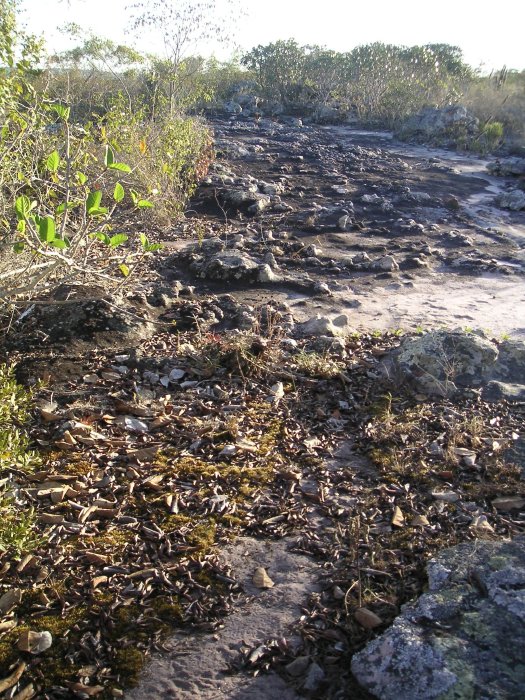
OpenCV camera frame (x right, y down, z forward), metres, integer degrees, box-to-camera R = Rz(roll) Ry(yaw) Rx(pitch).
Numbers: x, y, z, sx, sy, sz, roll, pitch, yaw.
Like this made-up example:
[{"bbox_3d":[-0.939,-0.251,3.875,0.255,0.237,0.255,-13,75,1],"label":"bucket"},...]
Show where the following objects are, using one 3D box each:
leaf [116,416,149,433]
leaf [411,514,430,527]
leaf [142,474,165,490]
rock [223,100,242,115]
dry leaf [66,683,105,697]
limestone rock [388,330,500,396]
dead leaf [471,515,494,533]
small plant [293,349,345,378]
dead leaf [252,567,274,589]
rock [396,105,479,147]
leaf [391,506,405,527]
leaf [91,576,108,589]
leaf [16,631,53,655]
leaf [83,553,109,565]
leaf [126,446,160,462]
[{"bbox_3d":[-0.577,0.332,3.430,0.115,0.040,0.080,0,20,0],"label":"leaf"},{"bbox_3d":[0.557,0.601,2.702,0.058,0.028,0.040,0,20,0],"label":"leaf"},{"bbox_3d":[-0.416,0.506,2.936,0.078,0.030,0.048,-6,21,-17],"label":"leaf"},{"bbox_3d":[-1.054,-8.551,27.091,0.620,0.420,0.450,0,20,0],"label":"rock"},{"bbox_3d":[-0.452,0.868,1.965,0.094,0.018,0.033,4,21,11],"label":"dry leaf"},{"bbox_3d":[0.900,0.060,3.863,0.510,0.230,0.370,-3,20,-8],"label":"limestone rock"},{"bbox_3d":[0.765,0.606,2.675,0.068,0.038,0.050,0,20,0],"label":"dead leaf"},{"bbox_3d":[0.299,0.071,4.062,0.250,0.120,0.180,0,20,0],"label":"small plant"},{"bbox_3d":[0.004,0.711,2.398,0.052,0.030,0.072,-9,22,-23],"label":"dead leaf"},{"bbox_3d":[3.641,-4.726,16.127,1.600,0.780,1.100,-3,20,-9],"label":"rock"},{"bbox_3d":[0.475,0.587,2.709,0.042,0.035,0.070,-2,20,-5],"label":"leaf"},{"bbox_3d":[-0.503,0.720,2.381,0.050,0.022,0.042,0,20,0],"label":"leaf"},{"bbox_3d":[-0.625,0.806,2.114,0.085,0.040,0.058,0,20,0],"label":"leaf"},{"bbox_3d":[-0.537,0.675,2.489,0.072,0.020,0.034,6,21,17],"label":"leaf"},{"bbox_3d":[-0.488,0.429,3.156,0.120,0.040,0.060,0,20,0],"label":"leaf"}]

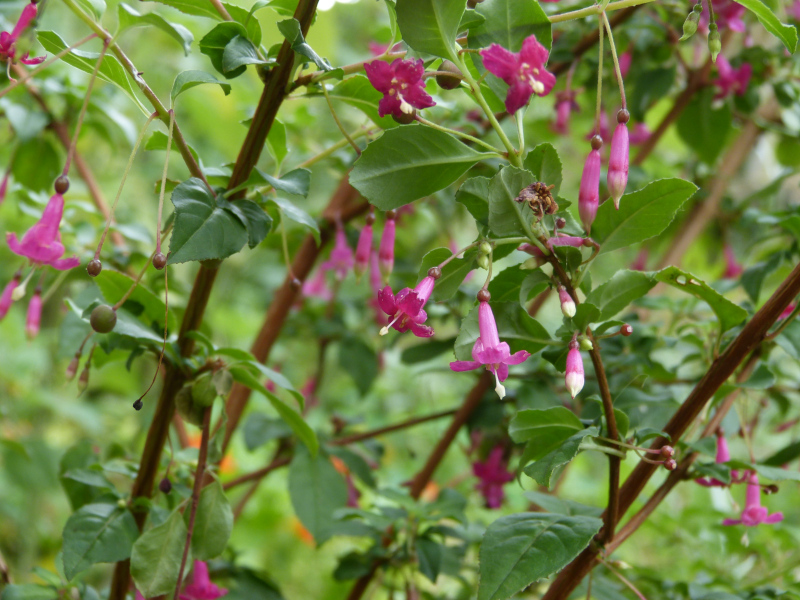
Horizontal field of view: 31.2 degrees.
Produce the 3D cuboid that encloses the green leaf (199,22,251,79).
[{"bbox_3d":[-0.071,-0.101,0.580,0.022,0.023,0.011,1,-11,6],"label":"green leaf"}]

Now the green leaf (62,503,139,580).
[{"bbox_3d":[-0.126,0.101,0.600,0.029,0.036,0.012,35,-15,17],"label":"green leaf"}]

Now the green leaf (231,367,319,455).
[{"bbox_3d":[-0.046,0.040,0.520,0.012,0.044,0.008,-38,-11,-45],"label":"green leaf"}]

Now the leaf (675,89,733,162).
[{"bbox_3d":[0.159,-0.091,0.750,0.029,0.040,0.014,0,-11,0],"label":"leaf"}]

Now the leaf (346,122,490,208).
[{"bbox_3d":[0.009,-0.059,0.640,0.064,0.039,0.011,-10,26,5],"label":"leaf"}]

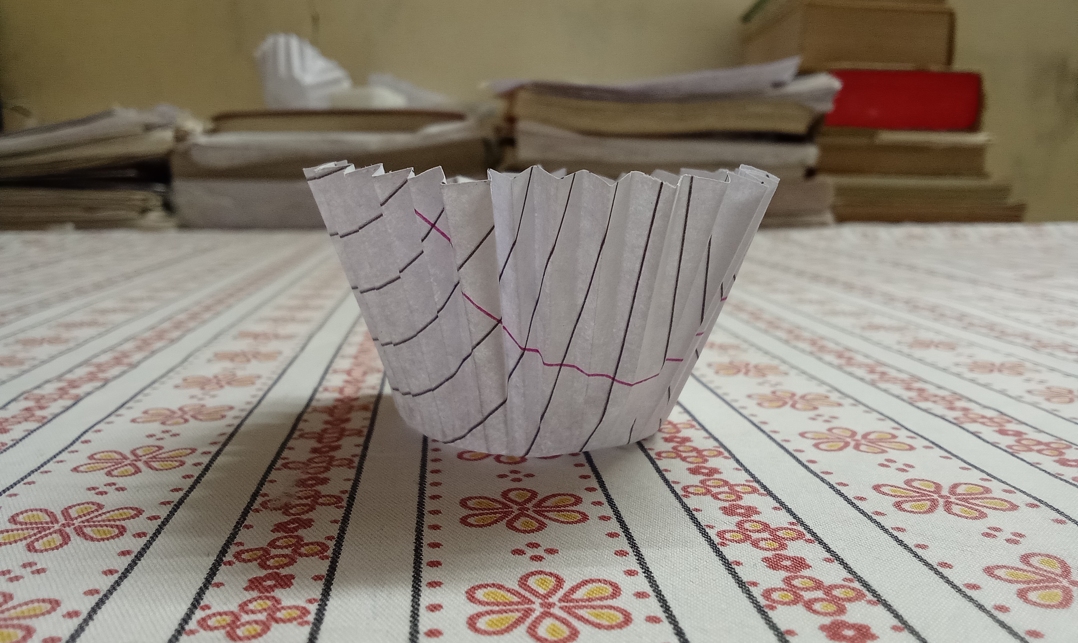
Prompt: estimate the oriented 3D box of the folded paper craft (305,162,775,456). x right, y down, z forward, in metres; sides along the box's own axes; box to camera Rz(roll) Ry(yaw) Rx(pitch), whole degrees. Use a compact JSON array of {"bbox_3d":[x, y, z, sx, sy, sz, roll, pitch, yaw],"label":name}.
[{"bbox_3d":[0.000,-0.004,0.135,0.069,0.038,0.069,0,10,0],"label":"folded paper craft"}]

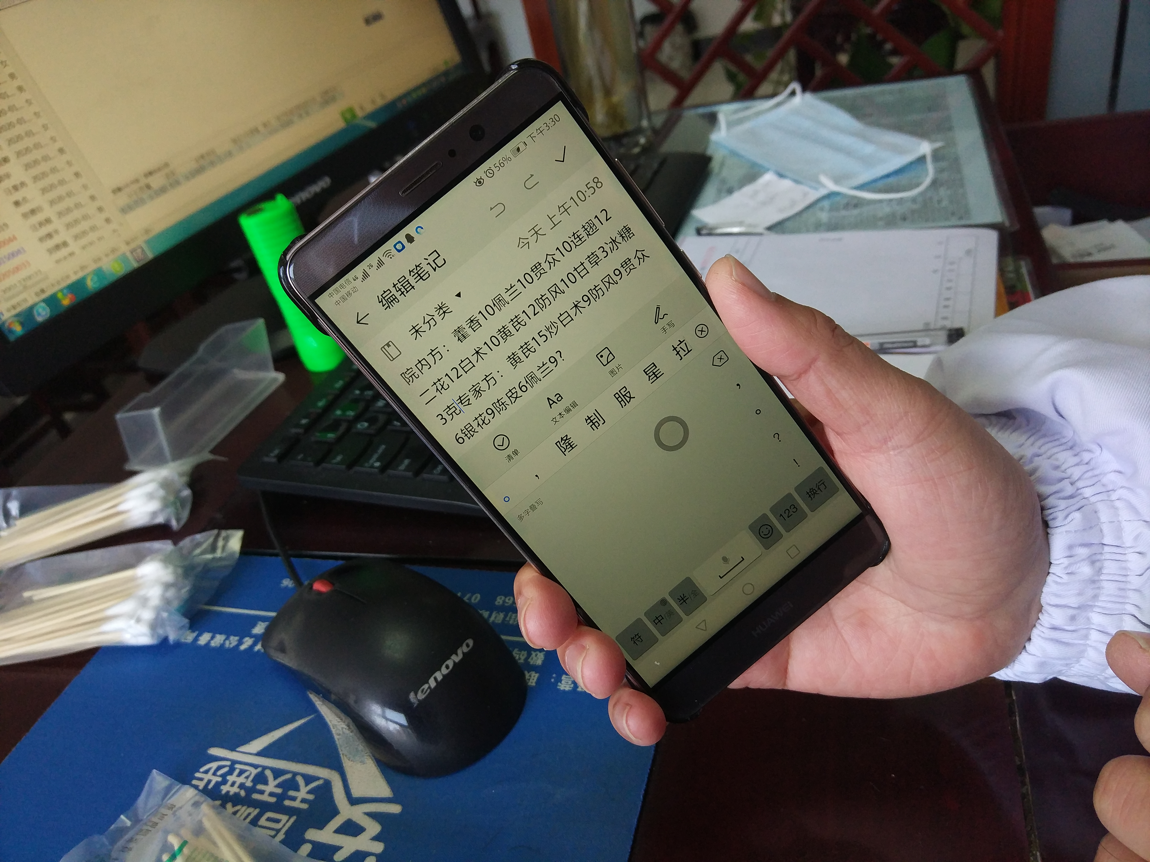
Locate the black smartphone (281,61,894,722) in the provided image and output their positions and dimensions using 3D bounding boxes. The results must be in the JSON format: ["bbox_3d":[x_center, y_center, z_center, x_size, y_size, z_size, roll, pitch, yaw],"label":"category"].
[{"bbox_3d":[0.009,-0.004,0.196,0.081,0.159,0.009,-40,13,-1],"label":"black smartphone"}]

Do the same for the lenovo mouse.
[{"bbox_3d":[-0.071,0.073,0.274,0.113,0.038,0.063,19,50,37],"label":"lenovo mouse"}]

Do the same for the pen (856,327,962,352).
[{"bbox_3d":[0.103,-0.039,0.364,0.148,0.011,0.011,-1,40,19],"label":"pen"}]

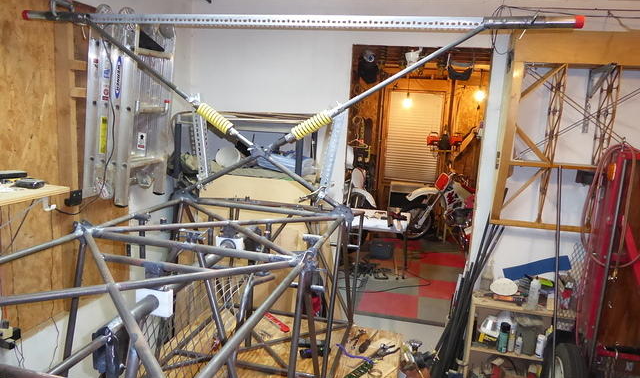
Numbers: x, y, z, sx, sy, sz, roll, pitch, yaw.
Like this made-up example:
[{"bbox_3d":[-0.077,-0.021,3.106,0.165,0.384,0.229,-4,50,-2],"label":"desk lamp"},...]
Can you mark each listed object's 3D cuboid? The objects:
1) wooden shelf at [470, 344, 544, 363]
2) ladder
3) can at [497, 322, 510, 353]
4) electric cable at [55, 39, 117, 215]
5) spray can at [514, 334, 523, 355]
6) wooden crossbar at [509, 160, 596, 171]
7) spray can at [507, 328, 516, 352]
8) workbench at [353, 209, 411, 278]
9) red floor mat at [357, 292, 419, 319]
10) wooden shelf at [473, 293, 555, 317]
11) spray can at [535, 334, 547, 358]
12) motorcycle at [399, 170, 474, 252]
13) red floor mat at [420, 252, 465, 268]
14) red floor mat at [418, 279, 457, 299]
[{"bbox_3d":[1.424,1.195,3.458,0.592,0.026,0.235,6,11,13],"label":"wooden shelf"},{"bbox_3d":[-1.081,-0.456,2.648,0.290,1.030,0.400,10,11,11],"label":"ladder"},{"bbox_3d":[1.193,0.961,2.982,0.066,0.203,0.066,6,10,12],"label":"can"},{"bbox_3d":[-1.181,-0.314,2.320,0.150,0.850,0.300,6,10,12],"label":"electric cable"},{"bbox_3d":[1.451,1.133,3.367,0.050,0.163,0.050,6,11,13],"label":"spray can"},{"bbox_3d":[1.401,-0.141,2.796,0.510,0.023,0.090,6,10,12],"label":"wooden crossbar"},{"bbox_3d":[1.409,1.105,3.388,0.050,0.184,0.050,6,11,13],"label":"spray can"},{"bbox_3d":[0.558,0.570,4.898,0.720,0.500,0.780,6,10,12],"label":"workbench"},{"bbox_3d":[0.600,0.976,3.967,0.470,0.012,0.470,6,10,12],"label":"red floor mat"},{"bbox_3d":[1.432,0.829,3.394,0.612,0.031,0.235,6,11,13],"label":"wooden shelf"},{"bbox_3d":[1.406,1.000,2.939,0.057,0.150,0.057,6,10,12],"label":"spray can"},{"bbox_3d":[1.840,0.259,5.770,1.693,0.949,0.704,6,11,13],"label":"motorcycle"},{"bbox_3d":[1.391,0.812,5.252,0.466,0.012,0.466,6,11,13],"label":"red floor mat"},{"bbox_3d":[1.176,0.965,4.357,0.466,0.012,0.466,6,11,13],"label":"red floor mat"}]

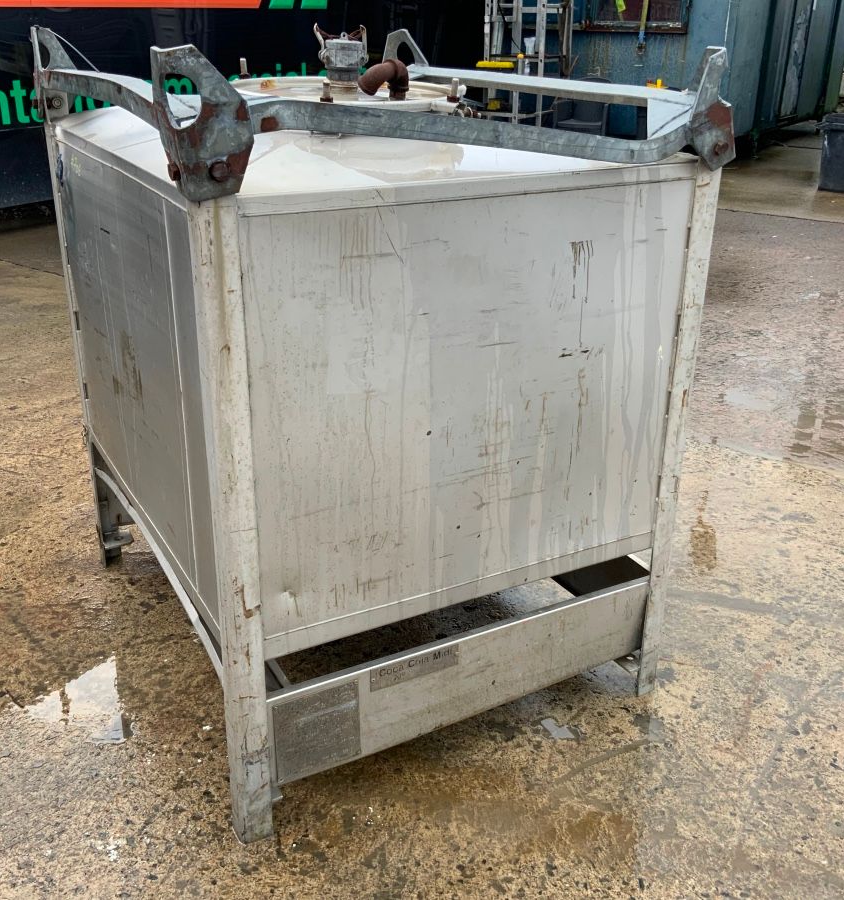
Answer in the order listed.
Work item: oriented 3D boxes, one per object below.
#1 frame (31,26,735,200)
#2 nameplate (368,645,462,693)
[{"bbox_3d":[-0.168,-0.748,2.092,1.035,0.218,1.218,-11,26,-27],"label":"frame"},{"bbox_3d":[-0.012,0.425,1.963,0.196,0.050,0.004,-11,26,-27],"label":"nameplate"}]

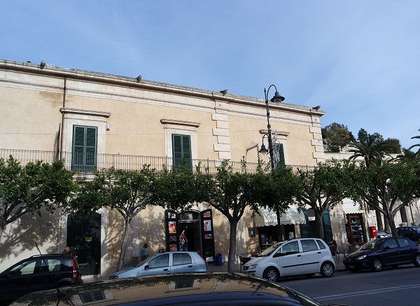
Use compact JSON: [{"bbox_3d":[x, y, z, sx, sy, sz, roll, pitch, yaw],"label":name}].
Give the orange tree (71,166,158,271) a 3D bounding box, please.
[{"bbox_3d":[-3.906,3.059,12.858,3.900,4.750,3.500,1,-13,-16],"label":"orange tree"}]

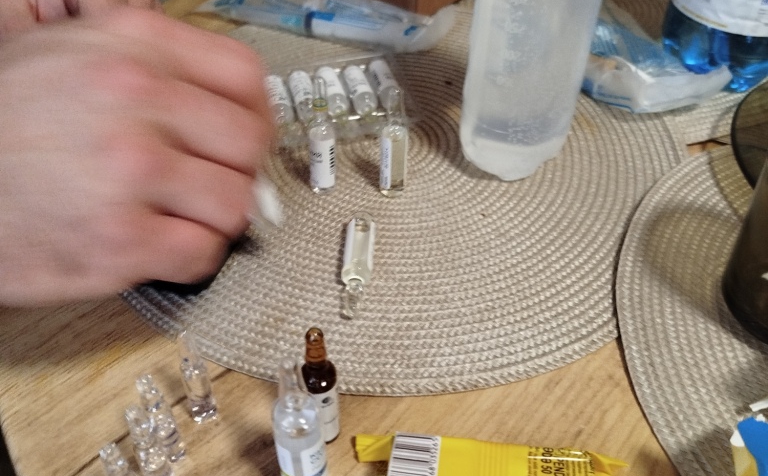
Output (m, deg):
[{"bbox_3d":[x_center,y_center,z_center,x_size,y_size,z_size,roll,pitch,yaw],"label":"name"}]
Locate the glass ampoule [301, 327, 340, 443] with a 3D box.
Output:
[{"bbox_3d":[-0.026,0.059,0.291,0.015,0.068,0.015,0,43,0],"label":"glass ampoule"}]

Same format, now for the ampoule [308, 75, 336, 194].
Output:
[{"bbox_3d":[-0.036,-0.060,0.408,0.015,0.076,0.015,0,43,0],"label":"ampoule"}]

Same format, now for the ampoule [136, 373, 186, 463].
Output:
[{"bbox_3d":[-0.090,0.072,0.285,0.011,0.056,0.011,0,43,0],"label":"ampoule"}]

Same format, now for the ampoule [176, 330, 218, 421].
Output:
[{"bbox_3d":[-0.080,0.058,0.300,0.011,0.056,0.011,0,43,0],"label":"ampoule"}]

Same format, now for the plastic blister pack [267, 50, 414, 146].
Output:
[{"bbox_3d":[-0.032,-0.100,0.495,0.097,0.017,0.090,-11,44,-12],"label":"plastic blister pack"}]

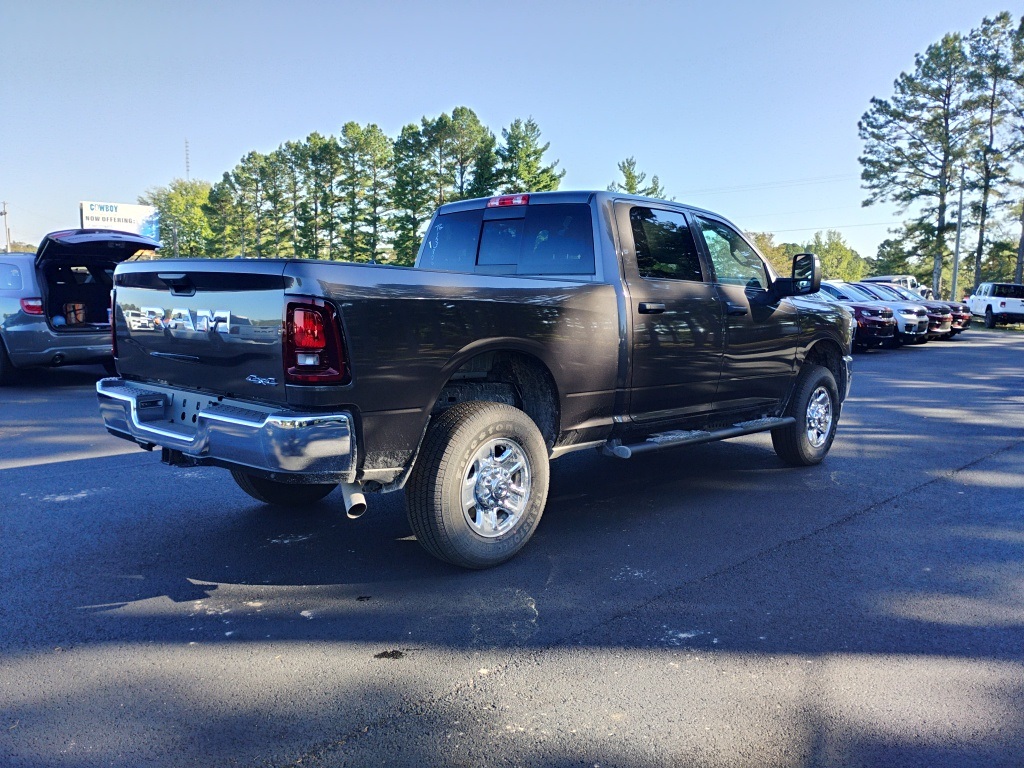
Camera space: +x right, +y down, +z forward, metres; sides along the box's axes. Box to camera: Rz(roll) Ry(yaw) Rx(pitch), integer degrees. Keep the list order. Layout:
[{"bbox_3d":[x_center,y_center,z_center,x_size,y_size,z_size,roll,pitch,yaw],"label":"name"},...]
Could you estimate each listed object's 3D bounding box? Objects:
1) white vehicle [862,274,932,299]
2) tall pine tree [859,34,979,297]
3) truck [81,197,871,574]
[{"bbox_3d":[17.548,-4.008,38.000,5.300,1.950,2.050,-3,7,-35],"label":"white vehicle"},{"bbox_3d":[23.311,-11.985,47.500,6.800,16.200,6.800,1,6,0],"label":"tall pine tree"},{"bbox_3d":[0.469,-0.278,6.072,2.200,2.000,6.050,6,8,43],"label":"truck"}]

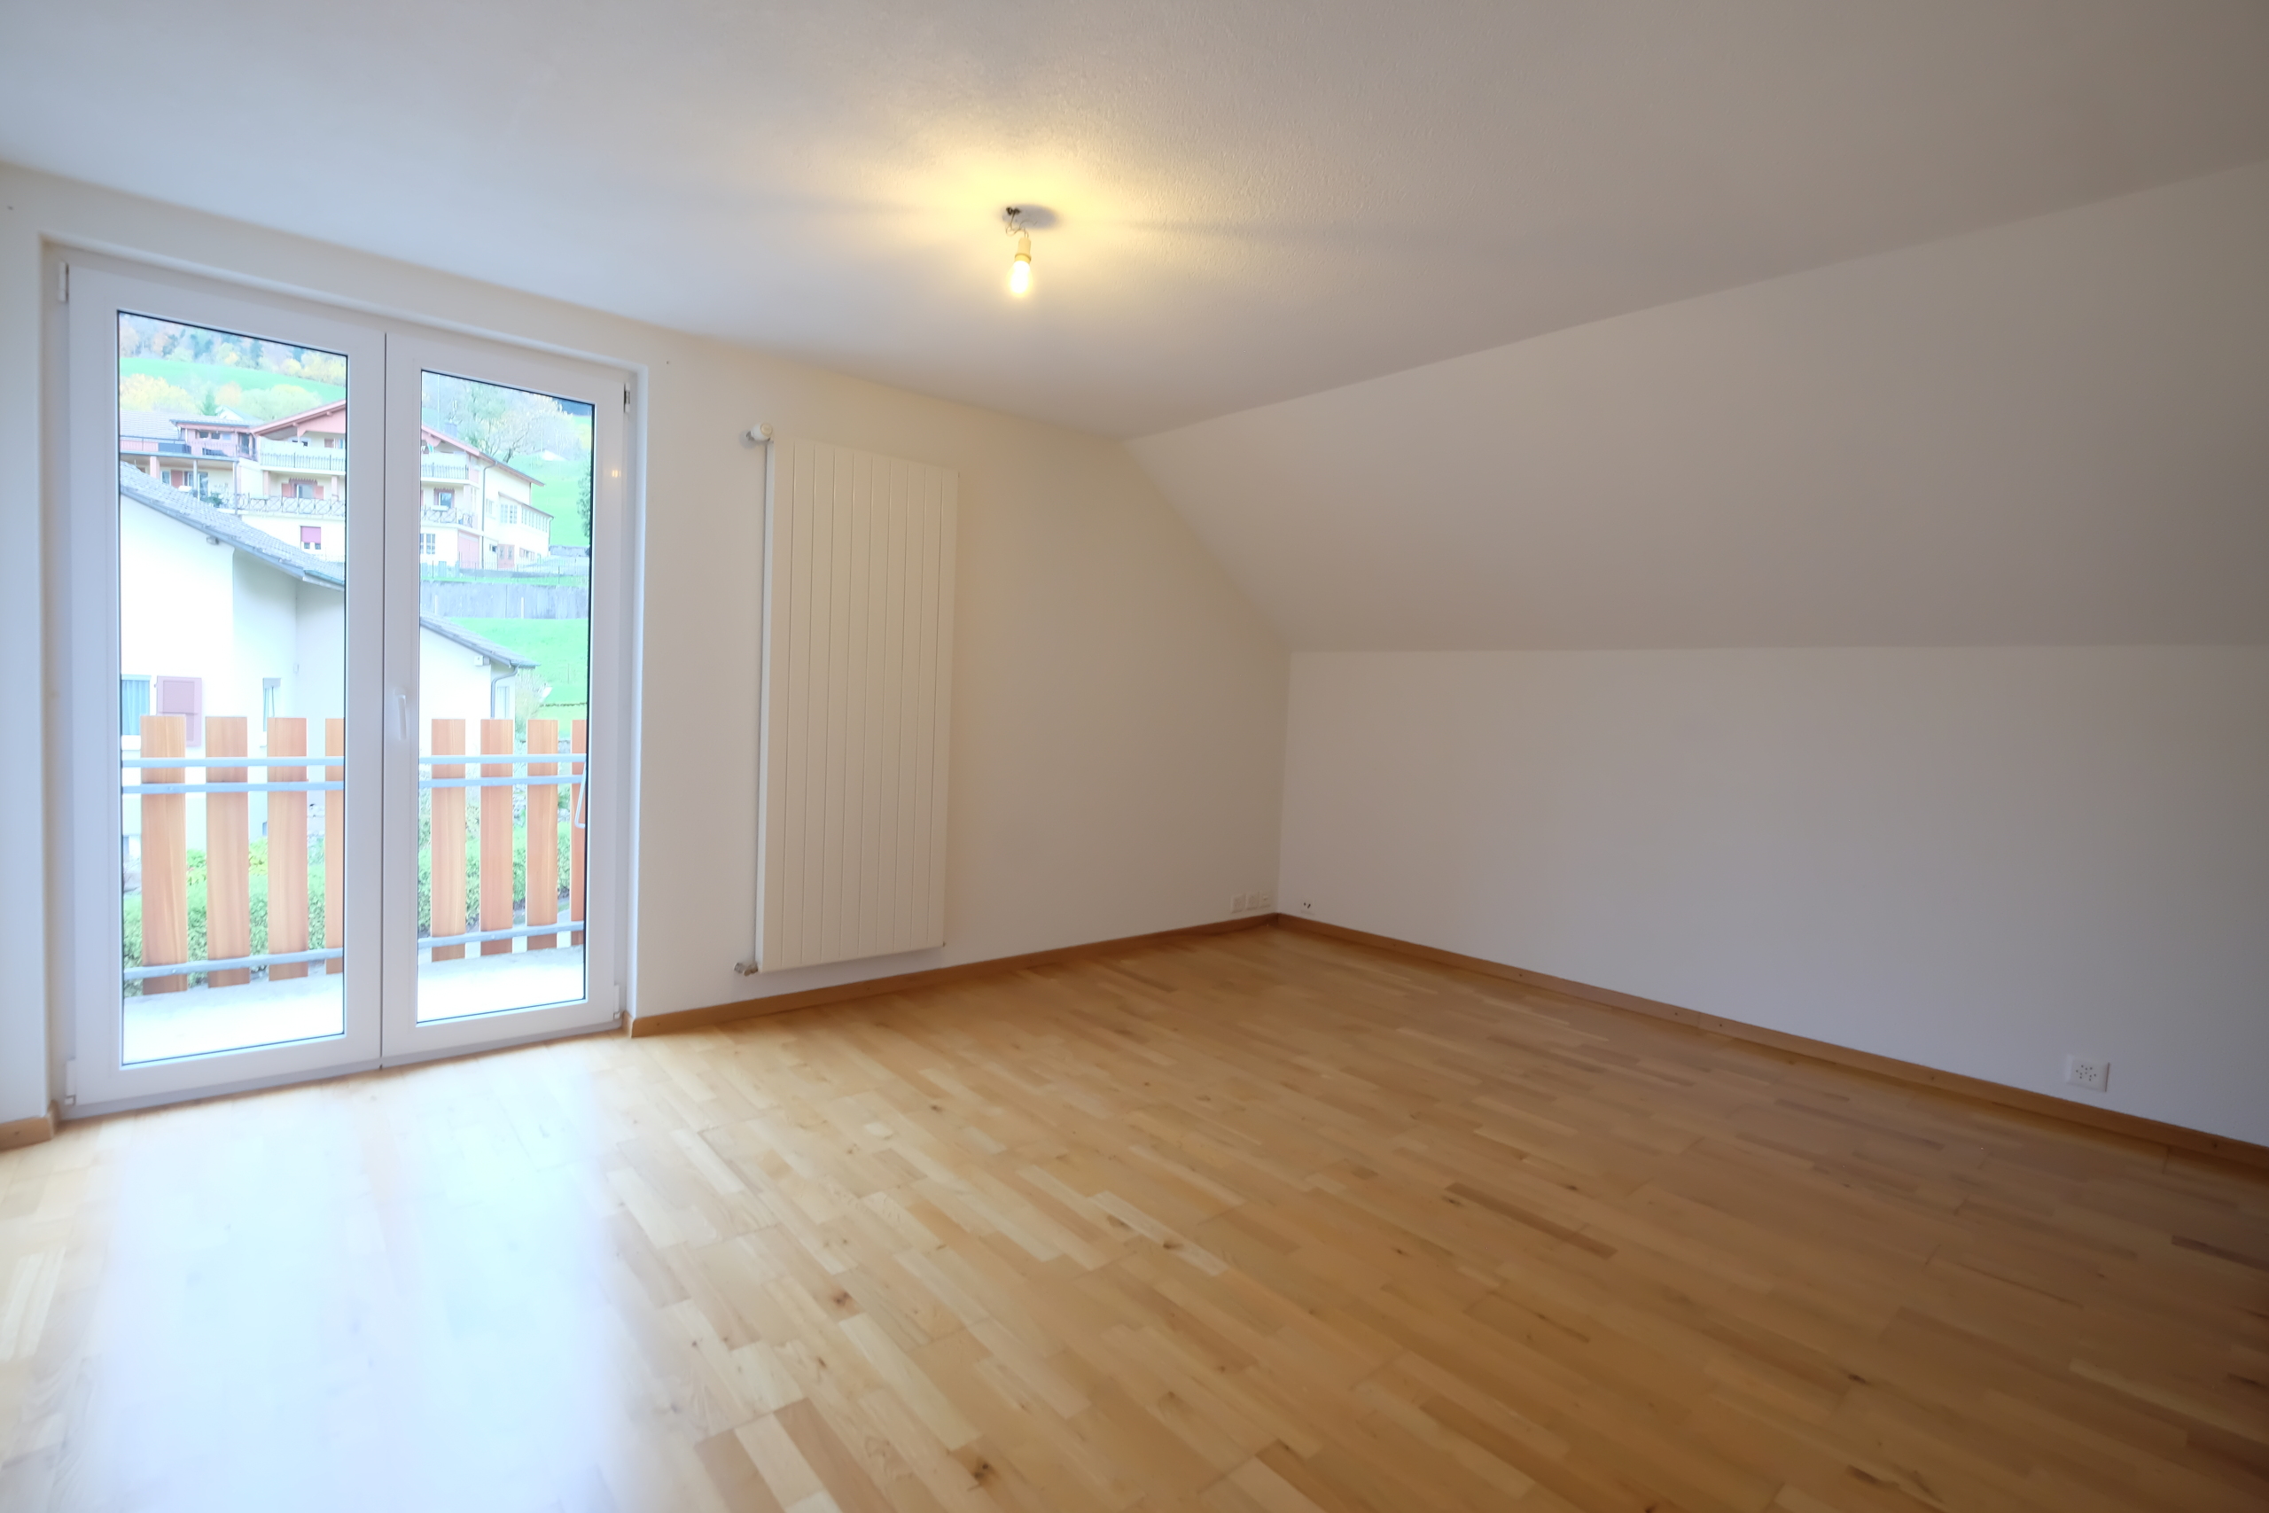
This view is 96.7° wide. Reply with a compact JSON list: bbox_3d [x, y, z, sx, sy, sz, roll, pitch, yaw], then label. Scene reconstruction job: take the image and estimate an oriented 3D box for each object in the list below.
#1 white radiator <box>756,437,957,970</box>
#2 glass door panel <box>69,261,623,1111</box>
[{"bbox_3d":[-0.986,-0.165,3.627,0.710,1.790,0.085,0,4,-42],"label":"white radiator"},{"bbox_3d":[-2.141,-0.151,2.873,1.240,2.070,0.080,0,4,-42],"label":"glass door panel"}]

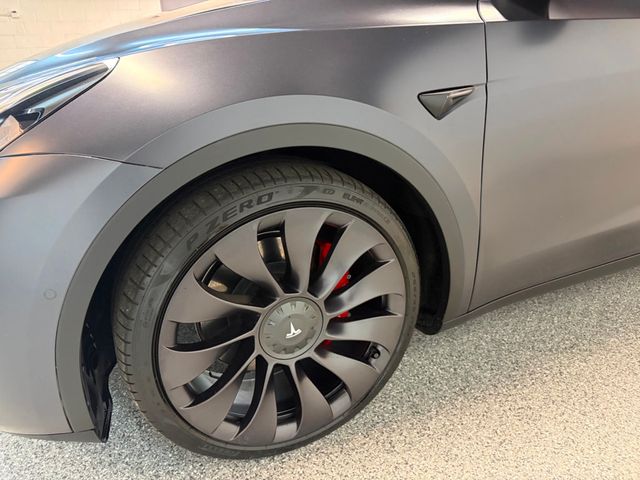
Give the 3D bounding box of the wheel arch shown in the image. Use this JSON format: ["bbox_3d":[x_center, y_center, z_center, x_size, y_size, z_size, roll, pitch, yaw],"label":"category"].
[{"bbox_3d":[-0.064,-0.003,1.003,0.920,0.580,0.170,-10,24,-22],"label":"wheel arch"}]

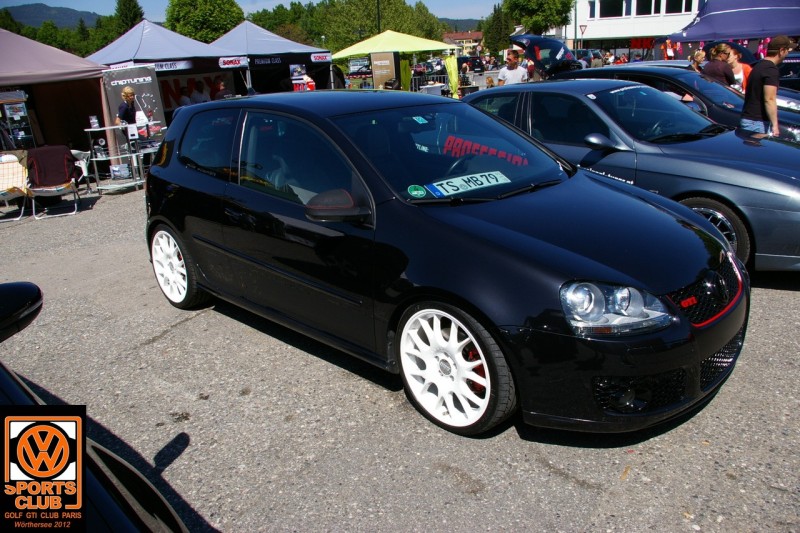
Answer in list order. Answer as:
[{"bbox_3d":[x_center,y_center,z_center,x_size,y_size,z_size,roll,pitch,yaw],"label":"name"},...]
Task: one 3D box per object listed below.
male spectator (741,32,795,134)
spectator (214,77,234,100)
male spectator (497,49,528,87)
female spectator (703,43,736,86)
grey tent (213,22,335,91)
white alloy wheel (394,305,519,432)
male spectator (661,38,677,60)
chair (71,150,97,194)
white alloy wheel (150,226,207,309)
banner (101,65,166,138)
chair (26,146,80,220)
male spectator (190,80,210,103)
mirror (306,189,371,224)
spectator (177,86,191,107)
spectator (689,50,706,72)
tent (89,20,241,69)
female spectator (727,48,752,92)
[{"bbox_3d":[3.719,-1.417,6.107,0.460,1.760,0.500,-4,17,-3],"label":"male spectator"},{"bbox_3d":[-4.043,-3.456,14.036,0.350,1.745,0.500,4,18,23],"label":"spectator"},{"bbox_3d":[1.729,-2.352,9.168,0.540,1.790,0.330,2,18,17],"label":"male spectator"},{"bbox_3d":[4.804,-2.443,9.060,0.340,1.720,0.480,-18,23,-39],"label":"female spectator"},{"bbox_3d":[-4.000,-5.180,16.886,3.000,3.250,3.000,10,22,36],"label":"grey tent"},{"bbox_3d":[0.260,0.426,2.696,0.220,0.630,0.630,-18,23,-40],"label":"white alloy wheel"},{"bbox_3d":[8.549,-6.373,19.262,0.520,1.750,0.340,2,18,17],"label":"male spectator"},{"bbox_3d":[-5.699,-1.677,10.551,0.540,0.710,0.530,-6,17,-11],"label":"chair"},{"bbox_3d":[-1.576,-0.025,4.362,0.635,0.635,0.230,13,23,43],"label":"white alloy wheel"},{"bbox_3d":[-4.765,-2.557,10.953,1.000,2.030,0.200,-1,17,8],"label":"banner"},{"bbox_3d":[-4.932,-1.201,8.473,0.590,0.900,0.630,-11,18,-26],"label":"chair"},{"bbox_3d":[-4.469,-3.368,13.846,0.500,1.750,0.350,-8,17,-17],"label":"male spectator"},{"bbox_3d":[-0.302,-0.291,2.857,0.150,0.155,0.260,13,24,42],"label":"mirror"},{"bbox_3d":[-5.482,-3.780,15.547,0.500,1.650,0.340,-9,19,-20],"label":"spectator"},{"bbox_3d":[4.658,-2.564,9.537,0.450,1.650,0.300,-12,19,-29],"label":"spectator"},{"bbox_3d":[-5.595,-4.013,13.846,3.050,3.140,3.050,8,20,33],"label":"tent"},{"bbox_3d":[5.249,-2.528,9.451,0.480,1.680,0.320,11,22,38],"label":"female spectator"}]

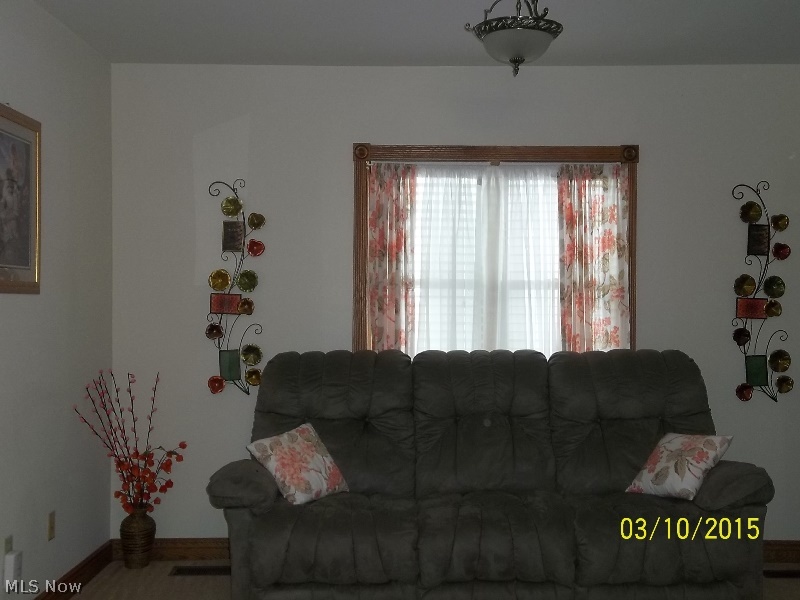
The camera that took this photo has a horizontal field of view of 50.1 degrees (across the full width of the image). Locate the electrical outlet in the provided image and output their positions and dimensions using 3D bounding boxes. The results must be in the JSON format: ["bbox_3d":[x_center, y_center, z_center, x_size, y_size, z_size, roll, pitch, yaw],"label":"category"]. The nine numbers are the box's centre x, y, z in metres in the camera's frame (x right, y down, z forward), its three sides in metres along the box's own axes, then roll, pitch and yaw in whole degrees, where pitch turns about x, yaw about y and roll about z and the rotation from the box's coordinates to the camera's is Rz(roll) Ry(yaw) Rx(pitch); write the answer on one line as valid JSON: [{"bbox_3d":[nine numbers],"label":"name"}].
[{"bbox_3d":[-1.418,0.926,3.502,0.012,0.114,0.070,0,0,0],"label":"electrical outlet"}]

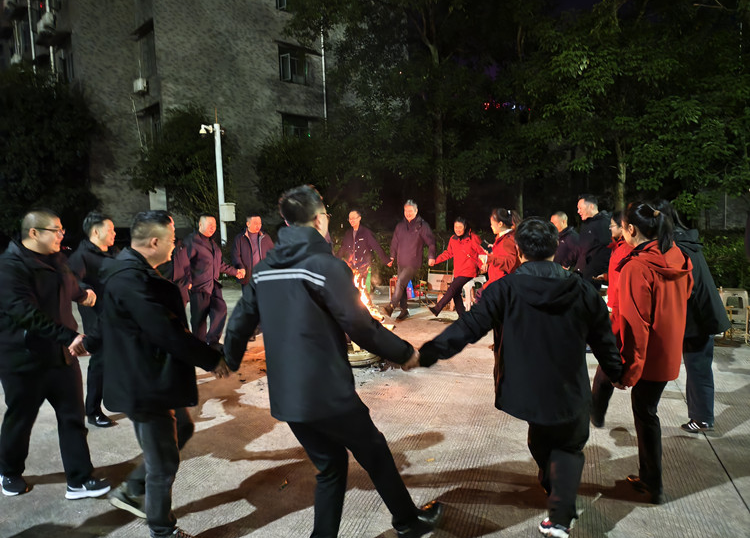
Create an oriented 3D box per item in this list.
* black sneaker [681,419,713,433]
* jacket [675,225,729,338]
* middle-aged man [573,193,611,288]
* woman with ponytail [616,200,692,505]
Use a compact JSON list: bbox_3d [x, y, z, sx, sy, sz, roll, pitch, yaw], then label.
[{"bbox_3d":[2.337,1.121,3.618,0.250,0.100,0.095,-1,6,13],"label":"black sneaker"},{"bbox_3d":[2.243,0.096,3.530,0.470,0.790,0.580,2,7,32],"label":"jacket"},{"bbox_3d":[2.127,0.137,4.850,0.420,1.730,0.560,0,6,19],"label":"middle-aged man"},{"bbox_3d":[1.515,0.444,2.700,0.490,1.600,0.380,-6,7,-37],"label":"woman with ponytail"}]

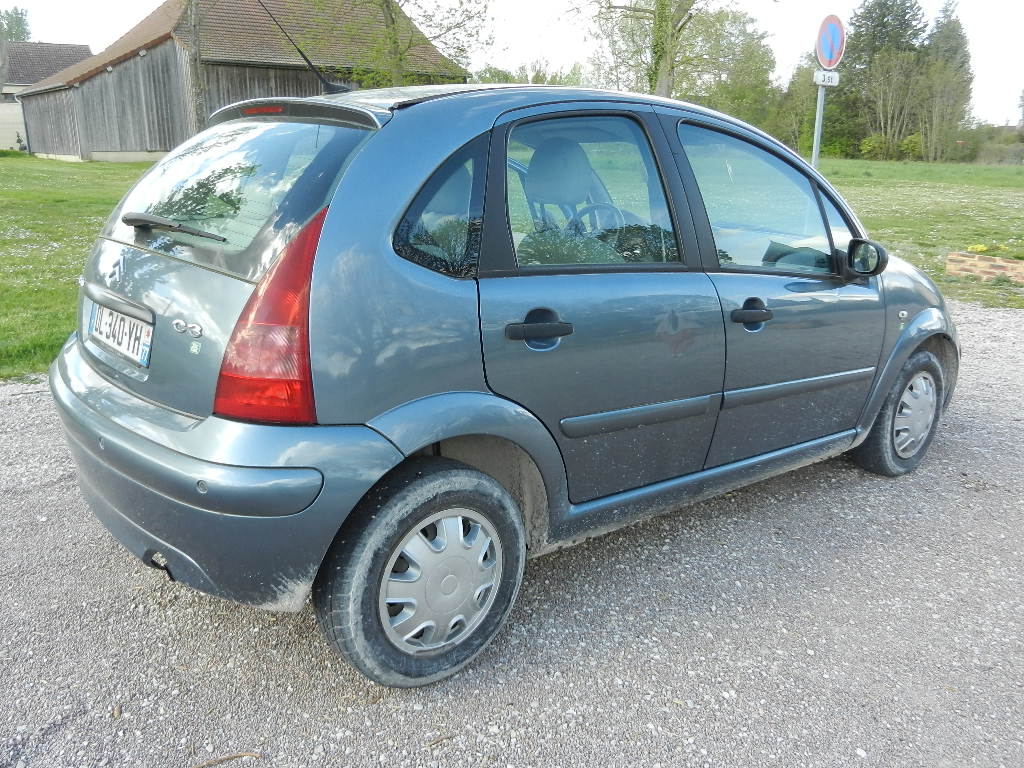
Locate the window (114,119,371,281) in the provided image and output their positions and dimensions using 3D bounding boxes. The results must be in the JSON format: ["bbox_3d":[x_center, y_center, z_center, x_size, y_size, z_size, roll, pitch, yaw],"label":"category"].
[{"bbox_3d":[-0.860,-0.538,2.396,1.180,0.150,0.530,16,65,49],"label":"window"}]

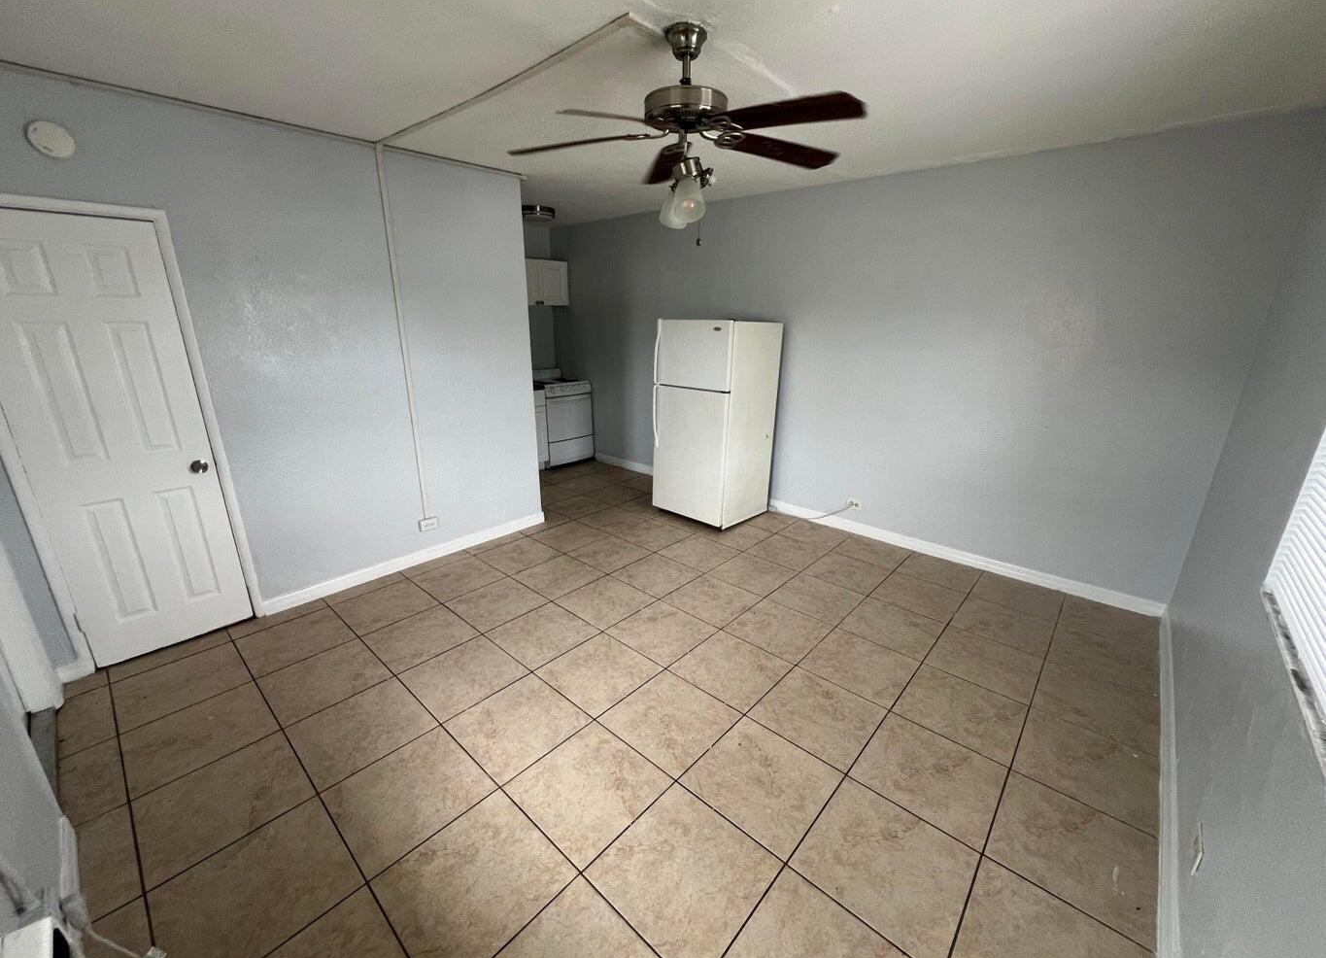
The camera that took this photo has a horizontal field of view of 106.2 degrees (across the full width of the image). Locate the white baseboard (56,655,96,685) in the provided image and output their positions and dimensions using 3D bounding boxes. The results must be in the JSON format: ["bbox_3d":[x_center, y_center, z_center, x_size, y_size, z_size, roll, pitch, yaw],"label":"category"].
[{"bbox_3d":[-2.756,0.899,2.334,0.014,0.084,0.114,15,22,40],"label":"white baseboard"}]

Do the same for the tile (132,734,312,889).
[{"bbox_3d":[-1.546,1.131,1.756,0.446,0.015,0.446,15,22,39],"label":"tile"}]

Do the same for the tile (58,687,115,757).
[{"bbox_3d":[-2.383,0.987,2.057,0.440,0.010,0.156,15,22,39],"label":"tile"}]

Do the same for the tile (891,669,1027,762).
[{"bbox_3d":[1.320,1.020,2.207,0.452,0.010,0.452,15,22,40],"label":"tile"}]

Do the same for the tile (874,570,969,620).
[{"bbox_3d":[1.631,0.745,3.174,0.450,0.015,0.450,15,23,39],"label":"tile"}]

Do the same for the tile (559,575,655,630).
[{"bbox_3d":[-0.353,0.754,3.054,0.446,0.015,0.446,15,22,39],"label":"tile"}]

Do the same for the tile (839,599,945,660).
[{"bbox_3d":[1.312,0.843,2.846,0.450,0.015,0.450,15,23,39],"label":"tile"}]

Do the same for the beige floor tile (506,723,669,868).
[{"bbox_3d":[-0.262,1.098,1.786,0.440,0.010,0.440,15,22,39],"label":"beige floor tile"}]

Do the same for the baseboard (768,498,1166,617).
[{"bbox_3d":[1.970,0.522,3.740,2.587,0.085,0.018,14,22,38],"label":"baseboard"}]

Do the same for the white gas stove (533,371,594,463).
[{"bbox_3d":[-1.289,-0.722,5.882,0.650,1.050,0.630,15,22,39],"label":"white gas stove"}]

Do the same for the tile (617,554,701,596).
[{"bbox_3d":[-0.038,0.657,3.402,0.450,0.015,0.450,15,23,39],"label":"tile"}]

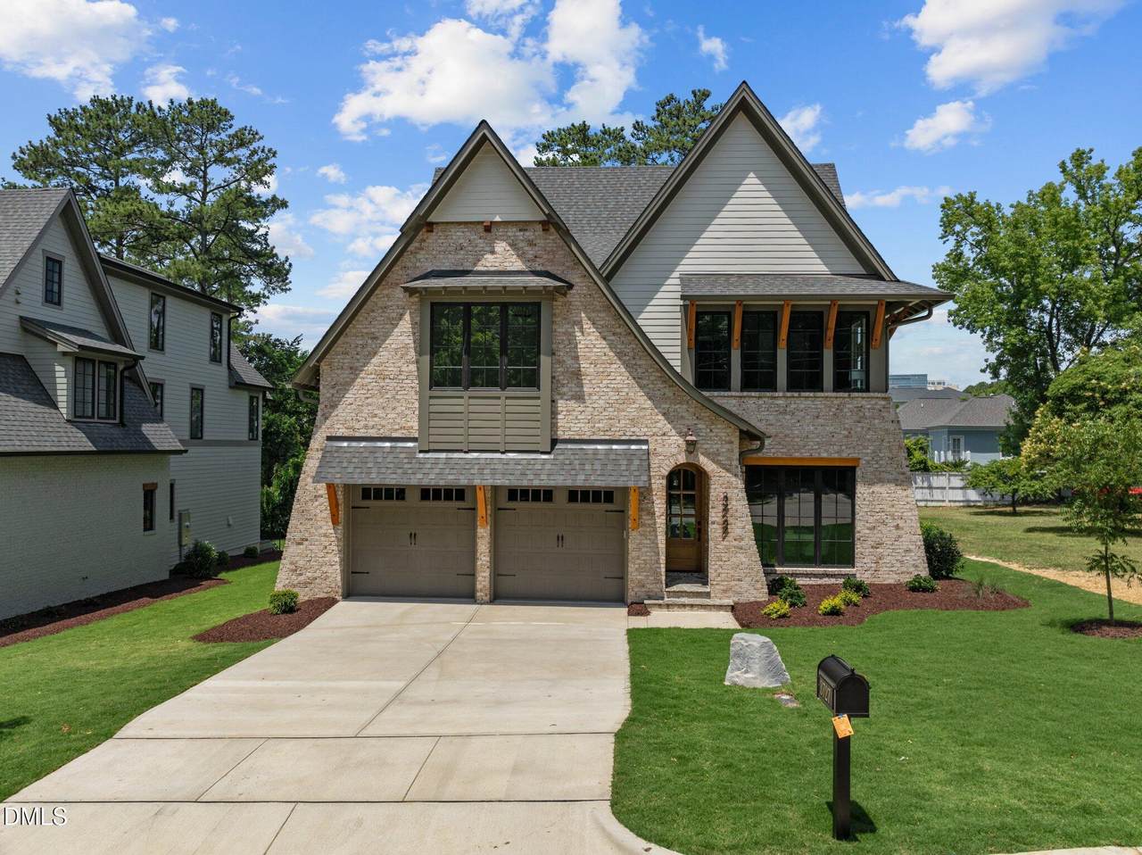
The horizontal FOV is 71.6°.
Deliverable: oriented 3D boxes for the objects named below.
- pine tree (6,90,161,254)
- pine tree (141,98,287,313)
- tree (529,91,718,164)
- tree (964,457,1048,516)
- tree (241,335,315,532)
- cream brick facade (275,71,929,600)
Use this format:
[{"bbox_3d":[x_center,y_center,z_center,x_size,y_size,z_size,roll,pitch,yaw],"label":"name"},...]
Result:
[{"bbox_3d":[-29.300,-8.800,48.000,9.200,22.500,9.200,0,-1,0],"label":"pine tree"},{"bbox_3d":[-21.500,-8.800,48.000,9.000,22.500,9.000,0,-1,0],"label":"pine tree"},{"bbox_3d":[3.500,-9.000,47.000,10.500,22.000,9.500,0,-1,0],"label":"tree"},{"bbox_3d":[21.100,2.800,38.300,4.200,2.900,4.000,0,-1,0],"label":"tree"},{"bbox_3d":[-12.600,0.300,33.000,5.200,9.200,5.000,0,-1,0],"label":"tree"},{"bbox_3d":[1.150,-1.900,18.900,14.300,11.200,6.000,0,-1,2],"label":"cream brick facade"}]

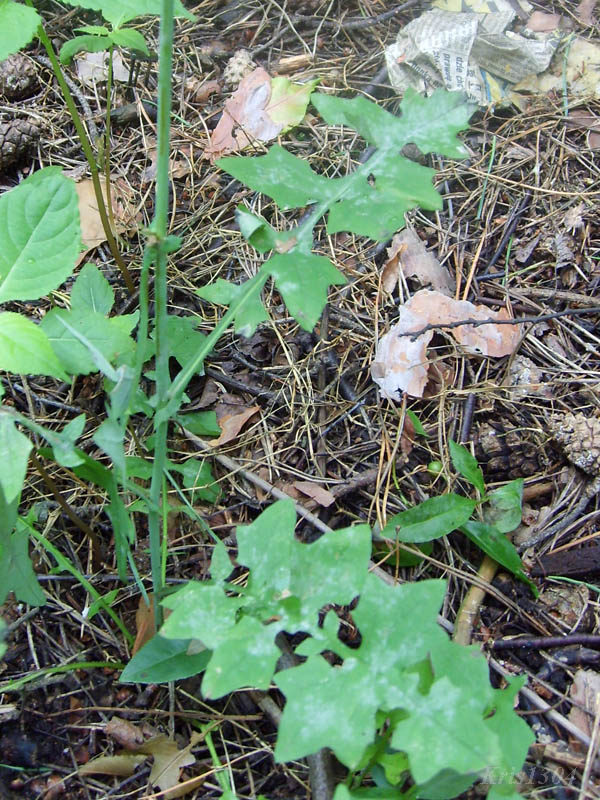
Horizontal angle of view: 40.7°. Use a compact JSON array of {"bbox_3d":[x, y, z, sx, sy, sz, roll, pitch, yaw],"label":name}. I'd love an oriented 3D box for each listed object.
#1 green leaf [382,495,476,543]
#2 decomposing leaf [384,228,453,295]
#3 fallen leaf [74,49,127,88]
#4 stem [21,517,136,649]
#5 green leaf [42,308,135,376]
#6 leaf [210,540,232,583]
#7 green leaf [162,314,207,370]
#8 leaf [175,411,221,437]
[{"bbox_3d":[0.081,0.075,0.507,0.065,0.014,0.024,-21,64,-6],"label":"green leaf"},{"bbox_3d":[0.088,-0.108,0.654,0.053,0.025,0.069,-21,66,-6],"label":"decomposing leaf"},{"bbox_3d":[-0.145,-0.244,0.594,0.040,0.012,0.038,-3,63,-2],"label":"fallen leaf"},{"bbox_3d":[-0.129,0.106,0.471,0.016,0.012,0.095,-41,86,-19],"label":"stem"},{"bbox_3d":[-0.123,-0.034,0.468,0.056,0.016,0.047,0,60,0],"label":"green leaf"},{"bbox_3d":[-0.042,0.086,0.430,0.012,0.006,0.023,-5,66,-5],"label":"leaf"},{"bbox_3d":[-0.068,-0.040,0.502,0.040,0.012,0.027,33,67,13],"label":"green leaf"},{"bbox_3d":[-0.050,0.011,0.397,0.025,0.010,0.015,8,68,3],"label":"leaf"}]

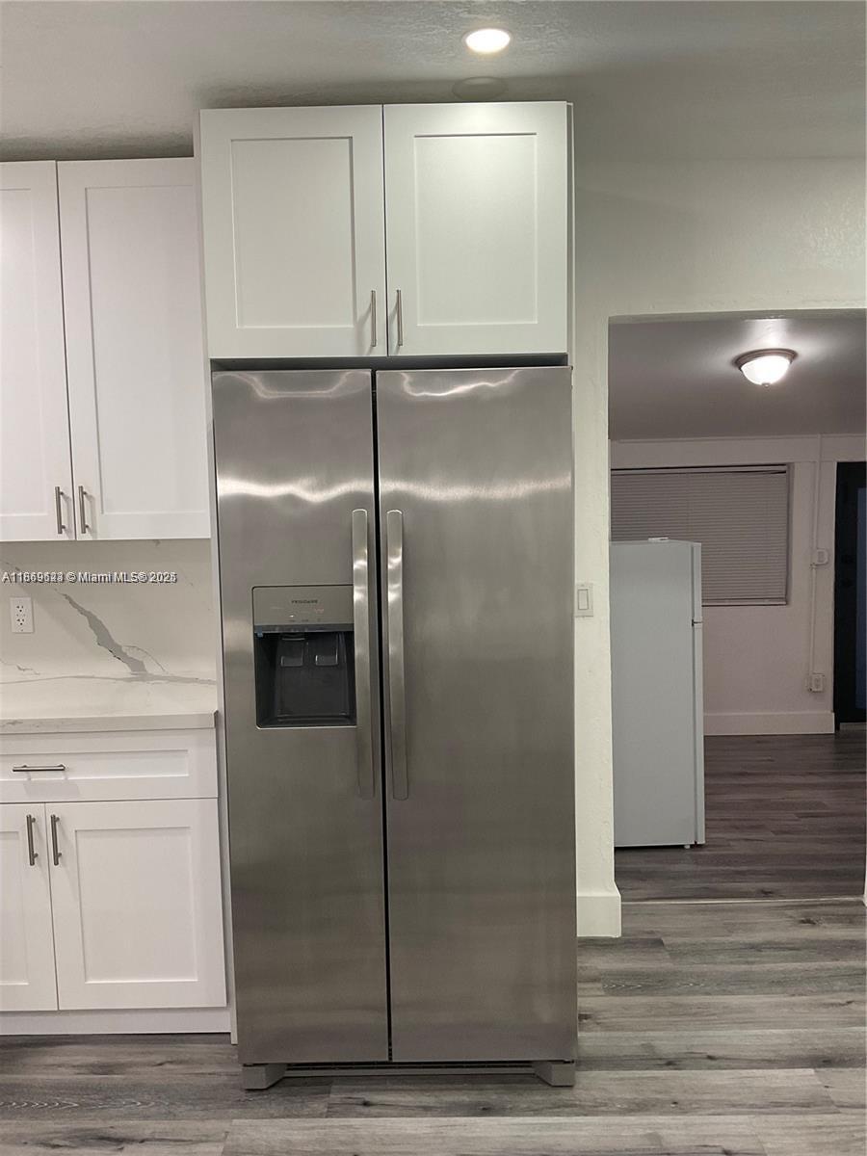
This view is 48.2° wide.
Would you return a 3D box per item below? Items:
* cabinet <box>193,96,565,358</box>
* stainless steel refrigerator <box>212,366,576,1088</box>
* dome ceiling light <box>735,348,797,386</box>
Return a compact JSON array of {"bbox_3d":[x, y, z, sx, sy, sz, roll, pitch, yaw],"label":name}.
[{"bbox_3d":[-0.117,-0.884,2.692,0.907,0.610,0.630,-1,5,0],"label":"cabinet"},{"bbox_3d":[-0.077,0.357,2.688,0.836,1.762,0.840,-1,5,0],"label":"stainless steel refrigerator"},{"bbox_3d":[1.676,-1.036,4.878,0.308,0.138,0.308,-1,-7,0],"label":"dome ceiling light"}]

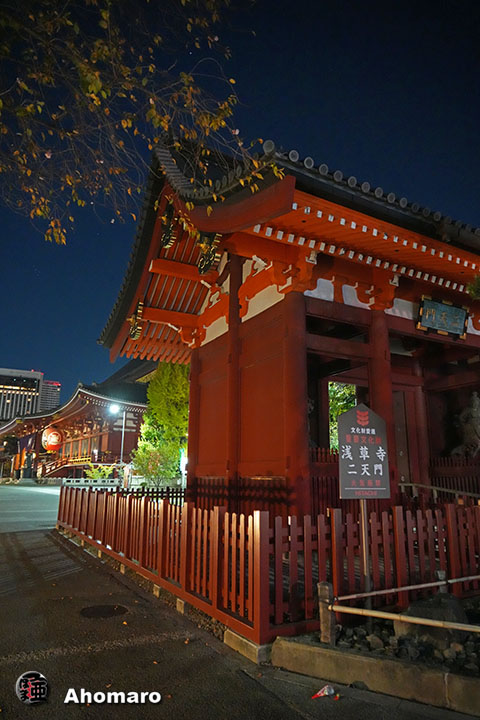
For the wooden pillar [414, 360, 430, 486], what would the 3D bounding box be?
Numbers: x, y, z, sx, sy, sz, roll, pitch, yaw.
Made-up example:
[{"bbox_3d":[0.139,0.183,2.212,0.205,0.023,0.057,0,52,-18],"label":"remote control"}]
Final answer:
[{"bbox_3d":[5.501,2.349,14.429,0.380,4.906,0.380,8,-15,-27],"label":"wooden pillar"}]

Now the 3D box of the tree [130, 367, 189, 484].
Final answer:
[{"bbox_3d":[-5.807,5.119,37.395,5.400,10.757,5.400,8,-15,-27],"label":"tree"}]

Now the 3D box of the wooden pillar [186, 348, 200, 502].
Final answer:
[{"bbox_3d":[-1.255,2.109,13.680,0.370,4.919,0.370,8,-15,-27],"label":"wooden pillar"}]

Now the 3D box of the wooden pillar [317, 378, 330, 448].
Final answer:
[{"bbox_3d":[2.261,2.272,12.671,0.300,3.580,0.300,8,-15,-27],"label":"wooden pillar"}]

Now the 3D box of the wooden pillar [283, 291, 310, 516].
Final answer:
[{"bbox_3d":[1.108,1.026,9.385,0.410,5.038,0.410,0,-14,0],"label":"wooden pillar"}]

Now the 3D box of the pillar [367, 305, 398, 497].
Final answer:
[{"bbox_3d":[3.132,1.305,10.428,0.410,5.018,0.410,8,-15,-27],"label":"pillar"}]

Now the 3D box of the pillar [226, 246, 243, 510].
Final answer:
[{"bbox_3d":[-0.087,0.597,11.825,0.340,7.002,0.340,8,-15,-27],"label":"pillar"}]

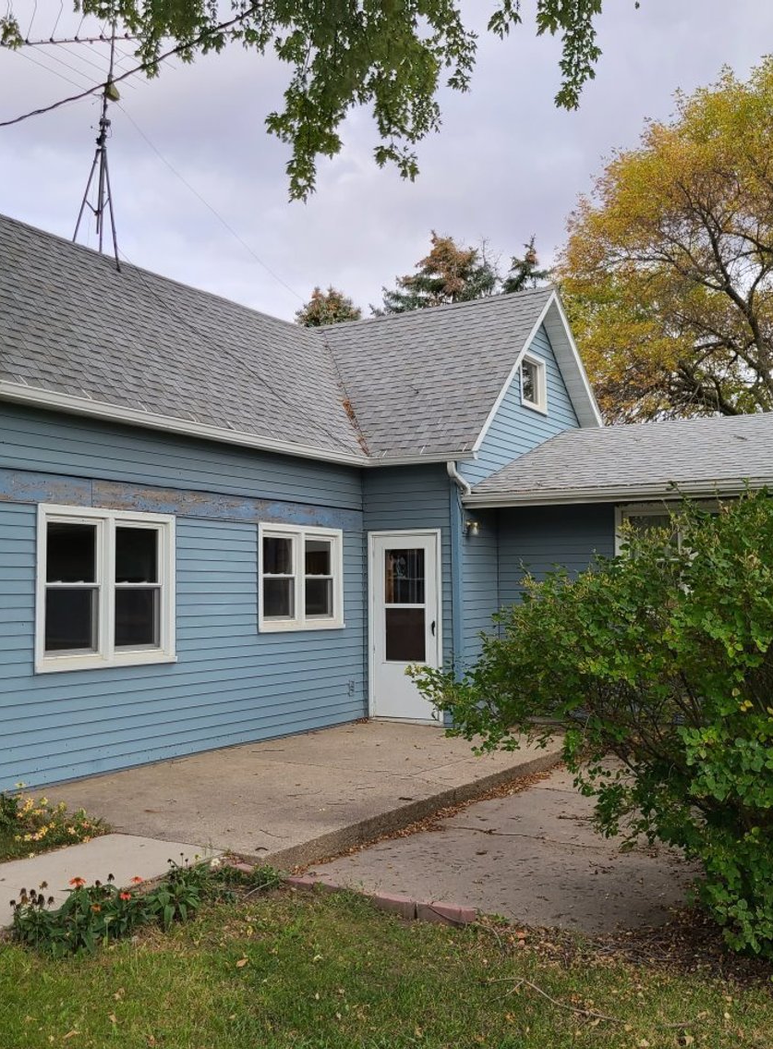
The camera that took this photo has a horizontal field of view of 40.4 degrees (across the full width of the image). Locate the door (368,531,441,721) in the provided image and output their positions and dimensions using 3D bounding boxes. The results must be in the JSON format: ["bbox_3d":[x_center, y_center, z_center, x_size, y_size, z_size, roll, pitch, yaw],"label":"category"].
[{"bbox_3d":[0.216,1.128,11.735,0.930,2.110,0.100,-3,-4,30],"label":"door"}]

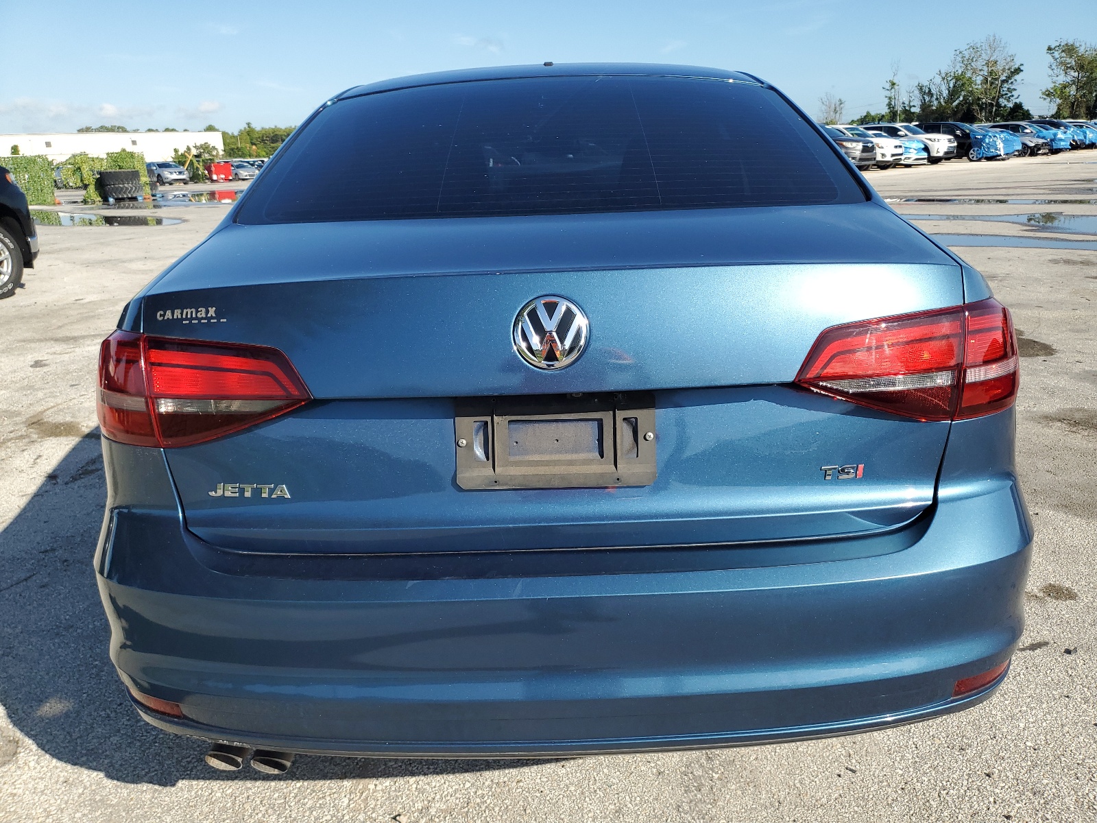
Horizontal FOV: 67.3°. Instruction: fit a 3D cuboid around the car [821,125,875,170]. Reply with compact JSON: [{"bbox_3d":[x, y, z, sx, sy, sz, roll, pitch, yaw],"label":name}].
[{"bbox_3d":[9.850,-9.850,30.950,1.920,1.750,4.850,-16,22,-37],"label":"car"}]

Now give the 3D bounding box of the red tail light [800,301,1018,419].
[{"bbox_3d":[0.588,-0.079,1.300,0.470,0.195,0.280,-2,17,1],"label":"red tail light"}]

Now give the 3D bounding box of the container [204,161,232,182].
[{"bbox_3d":[-24.196,-17.570,60.500,1.250,1.420,1.650,14,24,41],"label":"container"}]

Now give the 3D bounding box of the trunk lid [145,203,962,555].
[{"bbox_3d":[0.009,-0.095,1.441,1.270,0.470,0.600,-2,18,1],"label":"trunk lid"}]

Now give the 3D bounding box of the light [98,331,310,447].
[{"bbox_3d":[-0.562,-0.052,1.344,0.440,0.200,0.280,-2,18,1],"label":"light"}]

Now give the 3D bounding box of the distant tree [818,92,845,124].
[{"bbox_3d":[31.502,-32.032,91.043,3.062,6.379,3.000,-2,17,0],"label":"distant tree"}]

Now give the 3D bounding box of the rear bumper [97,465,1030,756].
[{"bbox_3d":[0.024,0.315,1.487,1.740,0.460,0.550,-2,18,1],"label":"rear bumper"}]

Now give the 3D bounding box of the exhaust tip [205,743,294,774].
[{"bbox_3d":[-0.521,0.597,1.471,0.160,0.080,0.140,-2,18,1],"label":"exhaust tip"}]

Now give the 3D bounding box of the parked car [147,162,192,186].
[{"bbox_3d":[-29.000,-18.050,62.500,1.870,1.710,4.800,-17,23,-40],"label":"parked car"}]

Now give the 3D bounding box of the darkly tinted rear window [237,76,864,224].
[{"bbox_3d":[0.000,-0.597,1.833,1.260,0.120,0.700,-2,44,1],"label":"darkly tinted rear window"}]

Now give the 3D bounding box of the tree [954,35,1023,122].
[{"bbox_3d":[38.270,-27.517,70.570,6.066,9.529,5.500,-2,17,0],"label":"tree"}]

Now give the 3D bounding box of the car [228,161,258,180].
[{"bbox_3d":[-26.800,-20.850,71.600,1.820,1.480,4.500,-17,23,-39],"label":"car"}]

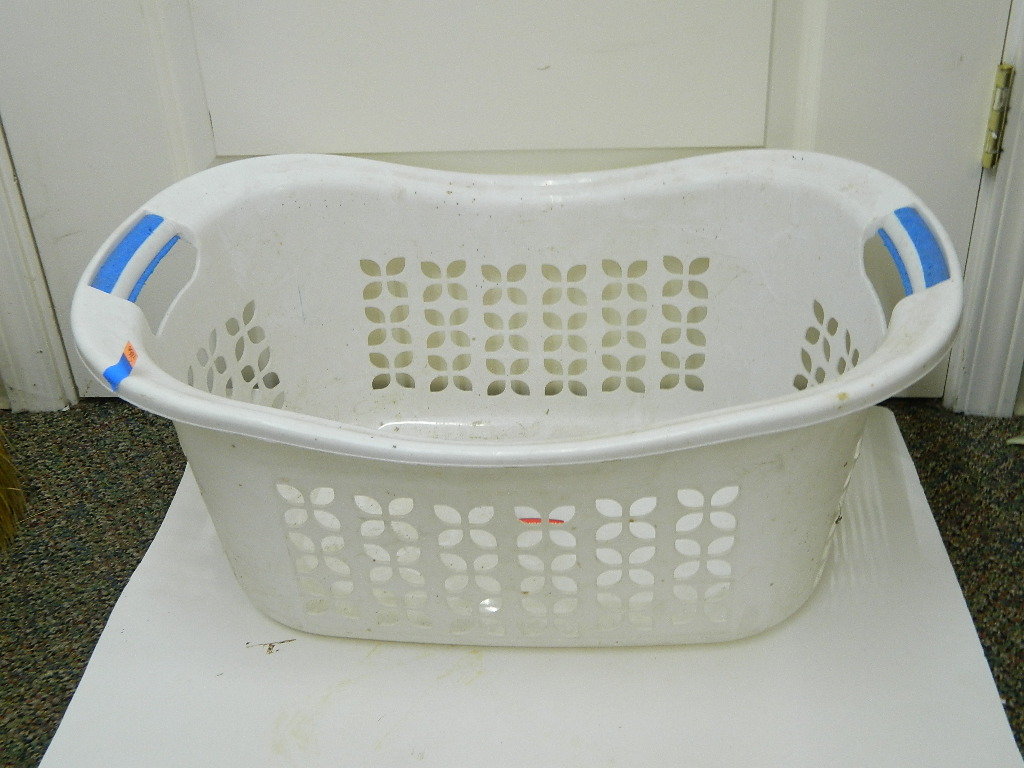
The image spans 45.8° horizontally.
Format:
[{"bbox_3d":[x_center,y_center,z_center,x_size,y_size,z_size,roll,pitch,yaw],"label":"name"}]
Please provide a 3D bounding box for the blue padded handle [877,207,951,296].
[{"bbox_3d":[0.302,-0.099,0.921,0.035,0.026,0.122,0,32,5],"label":"blue padded handle"}]

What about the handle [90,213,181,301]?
[{"bbox_3d":[-0.298,-0.099,0.972,0.035,0.026,0.122,0,32,5],"label":"handle"}]

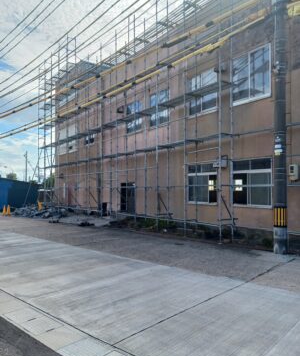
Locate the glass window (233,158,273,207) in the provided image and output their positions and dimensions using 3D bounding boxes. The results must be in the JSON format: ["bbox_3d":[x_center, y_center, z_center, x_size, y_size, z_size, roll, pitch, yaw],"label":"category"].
[{"bbox_3d":[3.596,0.199,11.088,0.120,1.699,1.715,1,-2,-35],"label":"glass window"}]

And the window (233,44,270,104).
[{"bbox_3d":[3.612,-3.612,11.202,0.120,1.806,1.699,1,-2,-35],"label":"window"}]

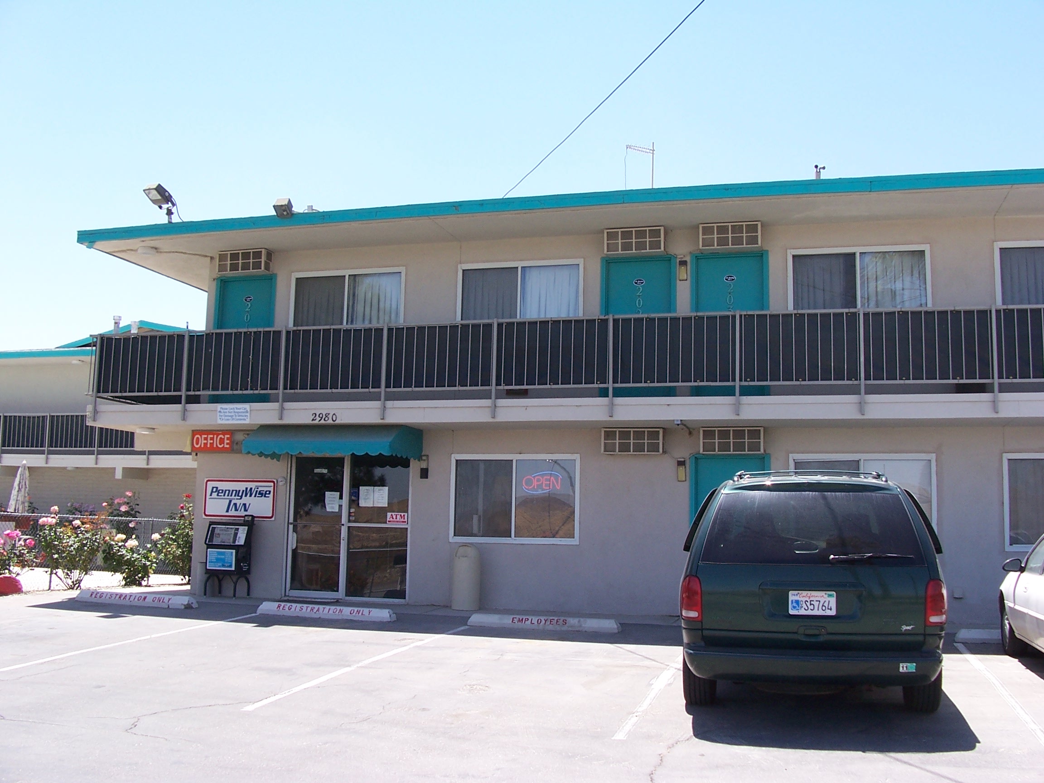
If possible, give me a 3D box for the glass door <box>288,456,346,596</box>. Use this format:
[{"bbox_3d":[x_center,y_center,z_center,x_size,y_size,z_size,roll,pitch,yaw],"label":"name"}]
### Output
[{"bbox_3d":[-3.008,1.967,15.393,0.923,2.069,0.070,-1,-8,15],"label":"glass door"}]

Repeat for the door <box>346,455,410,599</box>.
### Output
[{"bbox_3d":[-2.085,1.953,15.146,0.989,2.076,0.070,-1,-8,15],"label":"door"}]

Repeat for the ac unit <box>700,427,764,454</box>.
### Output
[{"bbox_3d":[2.817,0.676,14.149,0.829,0.347,0.270,-1,-8,14],"label":"ac unit"}]

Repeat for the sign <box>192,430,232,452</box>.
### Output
[{"bbox_3d":[-4.644,0.750,15.878,0.689,0.312,0.100,-1,-8,14],"label":"sign"}]

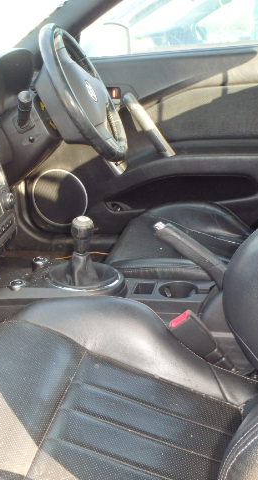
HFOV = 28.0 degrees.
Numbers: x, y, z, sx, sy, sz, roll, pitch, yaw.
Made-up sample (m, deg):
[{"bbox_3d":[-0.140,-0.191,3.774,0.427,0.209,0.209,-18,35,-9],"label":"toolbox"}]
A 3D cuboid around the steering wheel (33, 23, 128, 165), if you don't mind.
[{"bbox_3d":[-0.136,-0.357,1.317,0.115,0.380,0.380,-24,16,17],"label":"steering wheel"}]

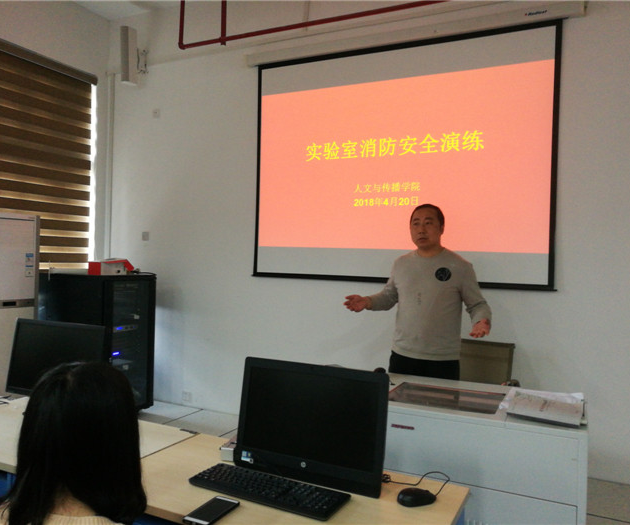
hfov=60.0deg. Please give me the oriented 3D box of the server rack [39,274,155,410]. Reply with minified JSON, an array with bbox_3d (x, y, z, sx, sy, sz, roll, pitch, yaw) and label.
[{"bbox_3d":[-1.993,0.727,4.966,0.850,1.220,0.600,2,1,27],"label":"server rack"}]

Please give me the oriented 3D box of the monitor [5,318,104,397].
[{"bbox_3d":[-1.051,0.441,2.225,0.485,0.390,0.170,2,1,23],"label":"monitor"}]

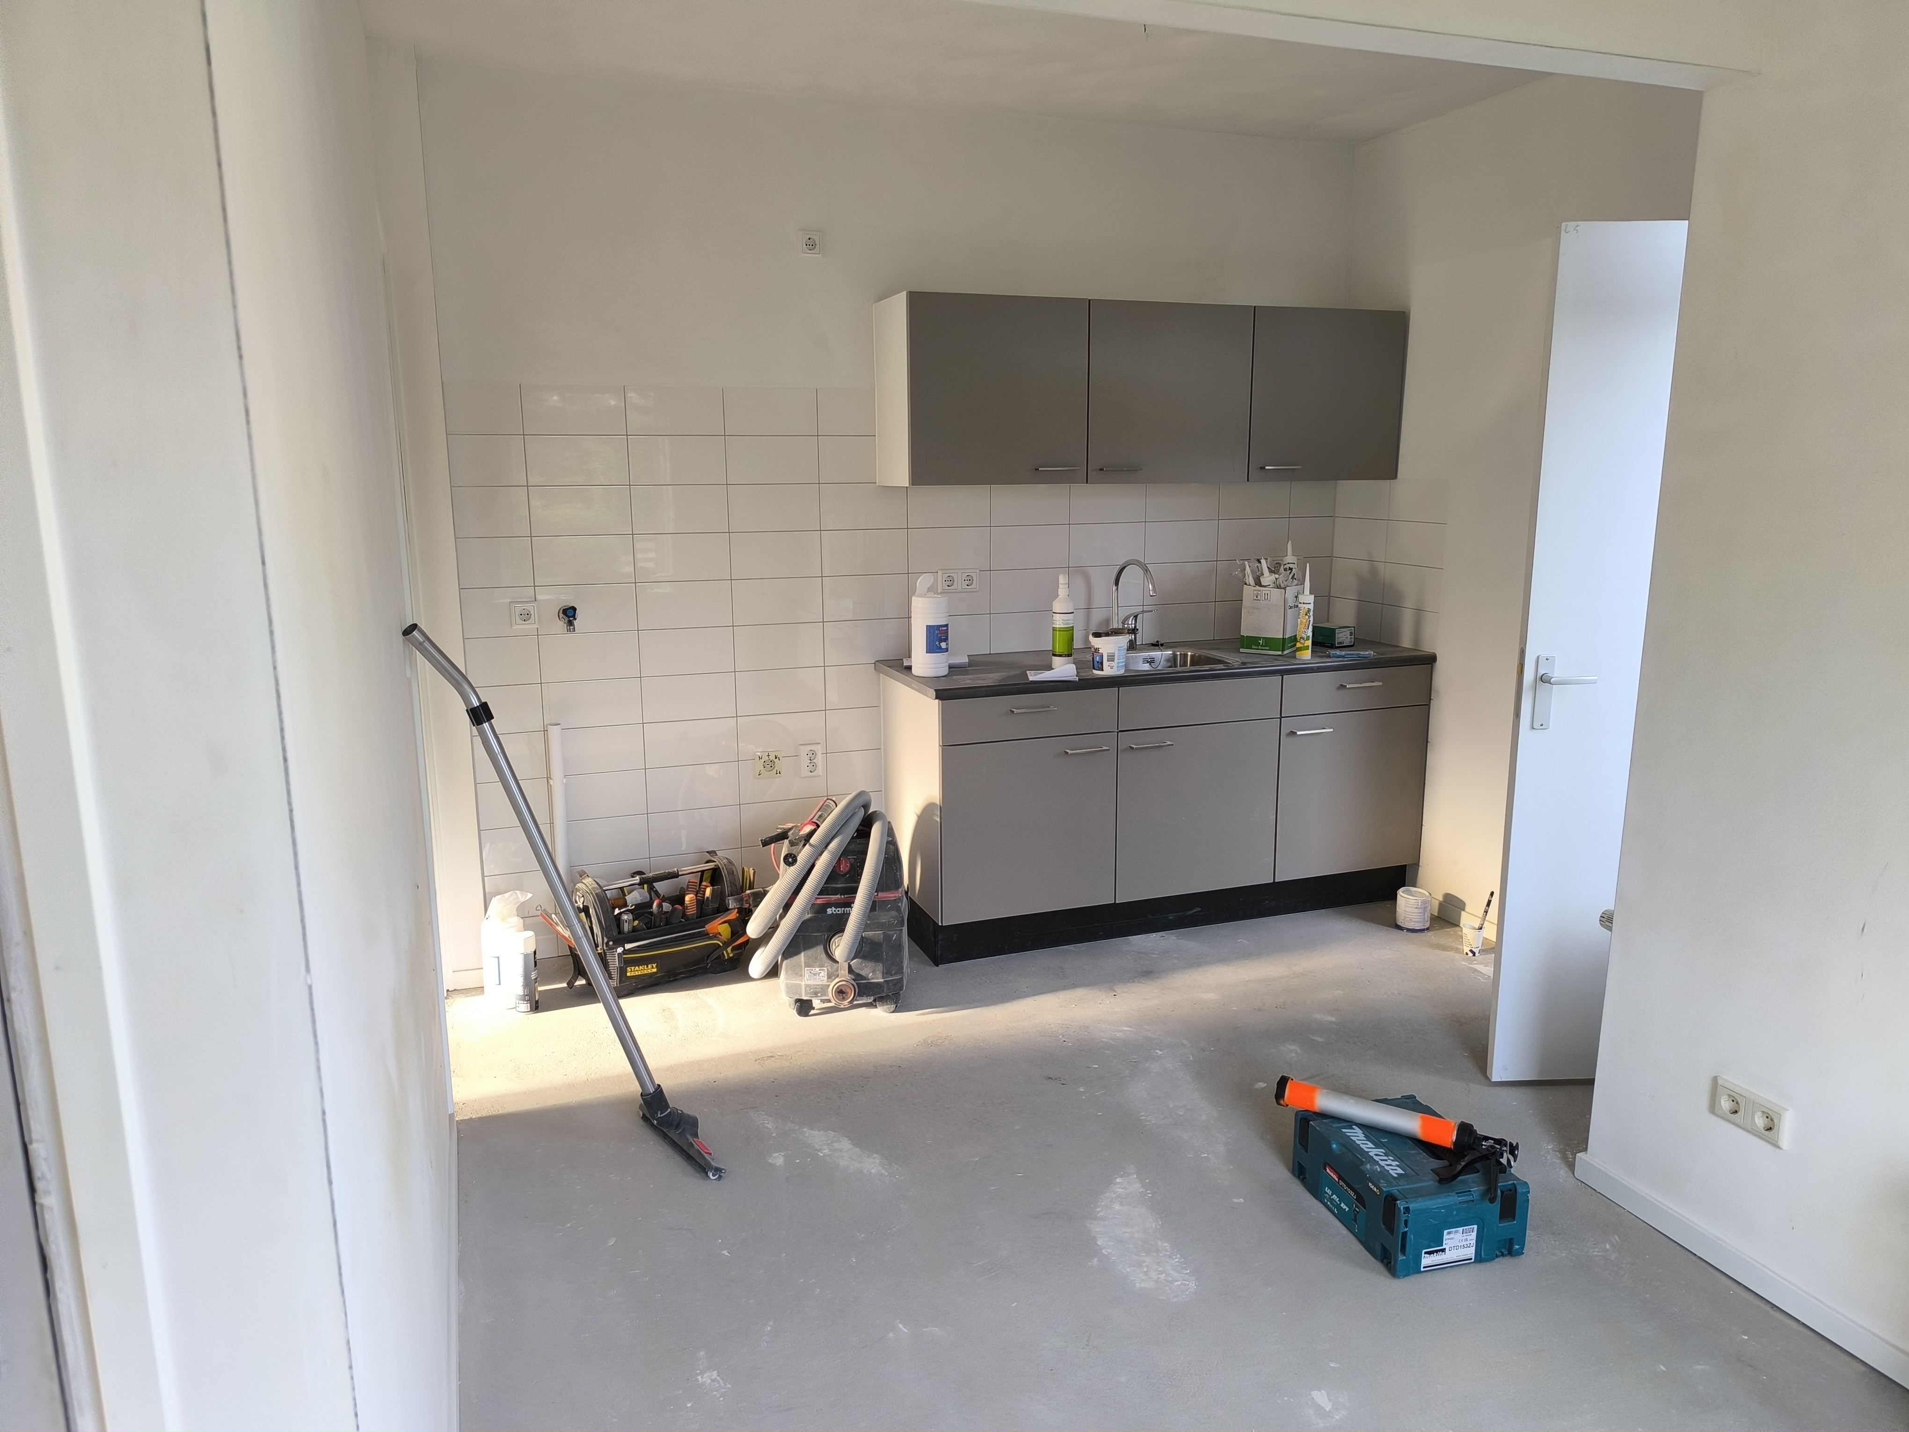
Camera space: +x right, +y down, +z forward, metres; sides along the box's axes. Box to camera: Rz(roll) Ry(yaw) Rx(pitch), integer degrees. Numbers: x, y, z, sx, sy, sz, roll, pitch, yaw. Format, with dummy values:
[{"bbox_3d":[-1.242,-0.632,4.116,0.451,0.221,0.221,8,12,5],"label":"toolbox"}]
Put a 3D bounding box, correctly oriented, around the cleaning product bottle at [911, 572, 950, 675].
[{"bbox_3d":[-0.077,-0.290,4.019,0.115,0.317,0.115,0,12,0],"label":"cleaning product bottle"}]

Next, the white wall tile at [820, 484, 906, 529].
[{"bbox_3d":[-0.298,-0.694,4.203,0.299,0.149,0.010,-4,12,-20],"label":"white wall tile"}]

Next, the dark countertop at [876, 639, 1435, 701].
[{"bbox_3d":[0.702,-0.184,4.351,1.842,0.032,0.615,-5,13,-20],"label":"dark countertop"}]

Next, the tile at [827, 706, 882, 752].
[{"bbox_3d":[-0.292,0.044,4.319,0.297,0.147,0.010,-4,12,-20],"label":"tile"}]

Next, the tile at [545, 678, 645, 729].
[{"bbox_3d":[-1.141,-0.040,4.015,0.298,0.148,0.010,-4,12,-20],"label":"tile"}]

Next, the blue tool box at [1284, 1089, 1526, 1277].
[{"bbox_3d":[0.949,0.974,2.690,0.295,0.157,0.395,-3,12,-15],"label":"blue tool box"}]

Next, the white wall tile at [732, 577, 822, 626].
[{"bbox_3d":[-0.582,-0.380,4.170,0.299,0.148,0.010,-5,13,-20],"label":"white wall tile"}]

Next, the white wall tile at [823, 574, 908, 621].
[{"bbox_3d":[-0.295,-0.397,4.233,0.297,0.147,0.010,-4,12,-20],"label":"white wall tile"}]

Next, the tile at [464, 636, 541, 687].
[{"bbox_3d":[-1.390,-0.169,3.911,0.211,0.148,0.010,-5,13,-20],"label":"tile"}]

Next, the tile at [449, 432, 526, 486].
[{"bbox_3d":[-1.392,-0.760,3.787,0.211,0.148,0.010,-5,13,-20],"label":"tile"}]

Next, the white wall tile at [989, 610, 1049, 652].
[{"bbox_3d":[0.266,-0.296,4.492,0.298,0.148,0.010,-4,12,-20],"label":"white wall tile"}]

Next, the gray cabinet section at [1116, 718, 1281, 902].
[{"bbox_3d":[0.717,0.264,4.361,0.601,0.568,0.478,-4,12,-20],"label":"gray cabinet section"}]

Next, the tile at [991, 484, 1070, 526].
[{"bbox_3d":[0.267,-0.737,4.408,0.299,0.149,0.010,-4,12,-20],"label":"tile"}]

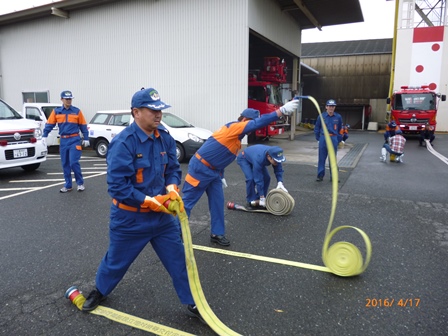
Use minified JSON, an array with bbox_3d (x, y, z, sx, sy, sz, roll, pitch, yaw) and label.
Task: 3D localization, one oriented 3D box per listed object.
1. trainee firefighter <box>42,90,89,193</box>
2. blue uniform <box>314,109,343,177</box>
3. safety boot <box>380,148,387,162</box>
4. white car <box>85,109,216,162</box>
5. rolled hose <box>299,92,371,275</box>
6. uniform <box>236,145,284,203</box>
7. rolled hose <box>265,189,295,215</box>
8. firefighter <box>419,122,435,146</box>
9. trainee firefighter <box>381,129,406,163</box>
[{"bbox_3d":[-2.809,-0.472,6.503,0.720,1.760,0.420,-2,9,-14],"label":"trainee firefighter"},{"bbox_3d":[2.191,-0.483,7.560,0.530,1.400,0.320,1,9,9],"label":"blue uniform"},{"bbox_3d":[4.784,-0.385,10.870,0.120,0.400,0.270,-6,10,-35],"label":"safety boot"},{"bbox_3d":[-2.212,-1.072,11.487,4.395,1.500,1.695,4,9,20],"label":"white car"},{"bbox_3d":[0.966,0.154,3.157,0.600,1.530,0.170,4,9,26],"label":"rolled hose"},{"bbox_3d":[0.520,0.117,5.194,0.620,0.860,0.480,5,10,30],"label":"uniform"},{"bbox_3d":[0.809,0.474,5.190,0.370,0.355,0.130,5,10,27],"label":"rolled hose"},{"bbox_3d":[9.035,-1.509,16.352,0.620,0.980,0.660,3,9,20],"label":"firefighter"},{"bbox_3d":[5.115,-0.673,10.950,0.680,0.950,0.680,1,9,2],"label":"trainee firefighter"}]

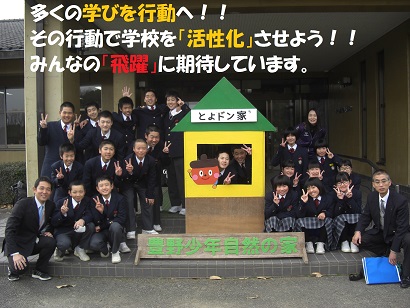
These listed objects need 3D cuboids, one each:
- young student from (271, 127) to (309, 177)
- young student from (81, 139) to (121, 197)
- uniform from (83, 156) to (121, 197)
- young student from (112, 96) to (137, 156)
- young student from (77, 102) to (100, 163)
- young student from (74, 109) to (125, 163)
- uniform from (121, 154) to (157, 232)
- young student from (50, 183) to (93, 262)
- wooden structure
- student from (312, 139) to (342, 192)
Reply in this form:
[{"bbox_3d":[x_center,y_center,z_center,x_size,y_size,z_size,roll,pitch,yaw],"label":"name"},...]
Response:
[{"bbox_3d":[1.083,0.370,5.620,0.460,1.442,0.500,0,5,3],"label":"young student"},{"bbox_3d":[-1.169,0.474,5.000,0.520,1.250,0.520,-1,2,-14],"label":"young student"},{"bbox_3d":[-1.164,0.269,4.980,0.500,0.580,0.400,-1,2,-14],"label":"uniform"},{"bbox_3d":[-1.070,0.007,5.900,0.480,1.570,0.360,-2,4,-9],"label":"young student"},{"bbox_3d":[-1.488,0.229,5.650,0.500,1.710,0.360,-1,2,-12],"label":"young student"},{"bbox_3d":[-1.296,0.278,5.600,0.620,1.658,0.500,-1,5,-9],"label":"young student"},{"bbox_3d":[-0.816,0.491,5.380,0.460,1.050,0.420,-1,2,-9],"label":"uniform"},{"bbox_3d":[-1.496,0.756,4.950,0.480,0.910,0.600,-2,4,-10],"label":"young student"},{"bbox_3d":[0.220,0.148,4.950,1.160,2.011,0.200,0,5,2],"label":"wooden structure"},{"bbox_3d":[1.539,0.446,5.600,0.460,1.289,0.500,0,5,9],"label":"student"}]

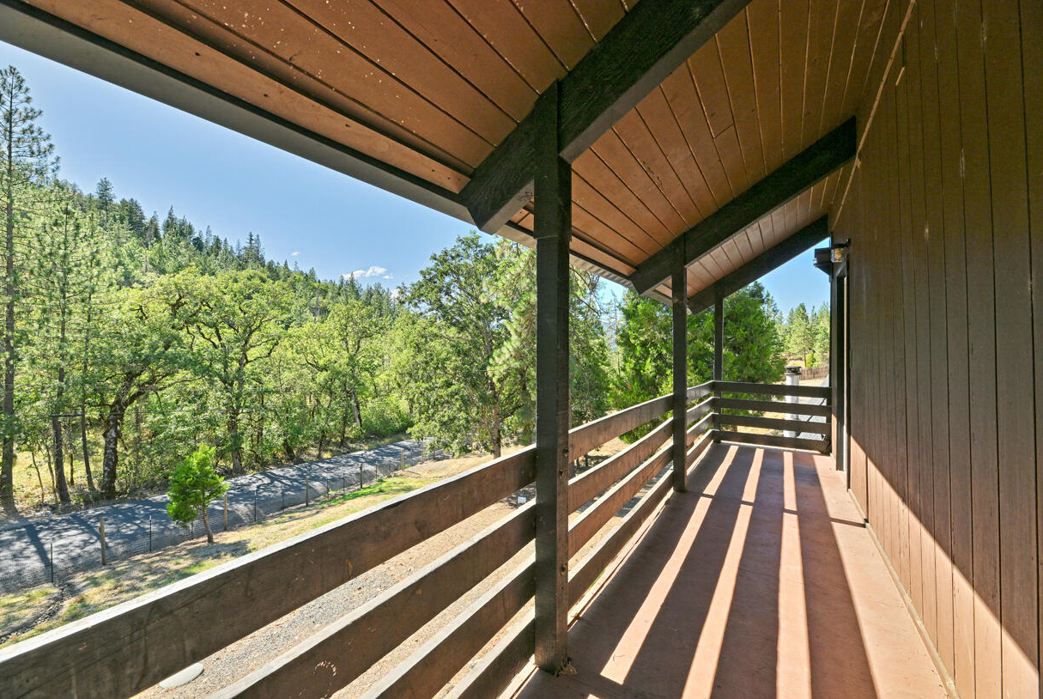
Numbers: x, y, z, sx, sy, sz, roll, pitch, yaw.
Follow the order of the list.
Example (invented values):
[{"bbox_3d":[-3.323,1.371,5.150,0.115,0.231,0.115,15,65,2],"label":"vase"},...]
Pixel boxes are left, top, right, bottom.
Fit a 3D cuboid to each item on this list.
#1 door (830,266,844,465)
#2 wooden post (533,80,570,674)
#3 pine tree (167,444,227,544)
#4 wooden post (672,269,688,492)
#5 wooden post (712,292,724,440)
[{"bbox_3d":[3.284,0.252,4.153,0.070,2.060,0.830,0,0,33],"label":"door"},{"bbox_3d":[0.125,0.110,1.660,0.100,2.320,0.110,-1,-1,33],"label":"wooden post"},{"bbox_3d":[-10.930,4.860,13.700,1.700,3.350,1.700,-1,-1,33],"label":"pine tree"},{"bbox_3d":[1.447,0.216,3.720,0.100,2.140,0.100,-1,-1,33],"label":"wooden post"},{"bbox_3d":[2.833,0.231,5.870,0.100,2.210,0.100,-1,-1,33],"label":"wooden post"}]

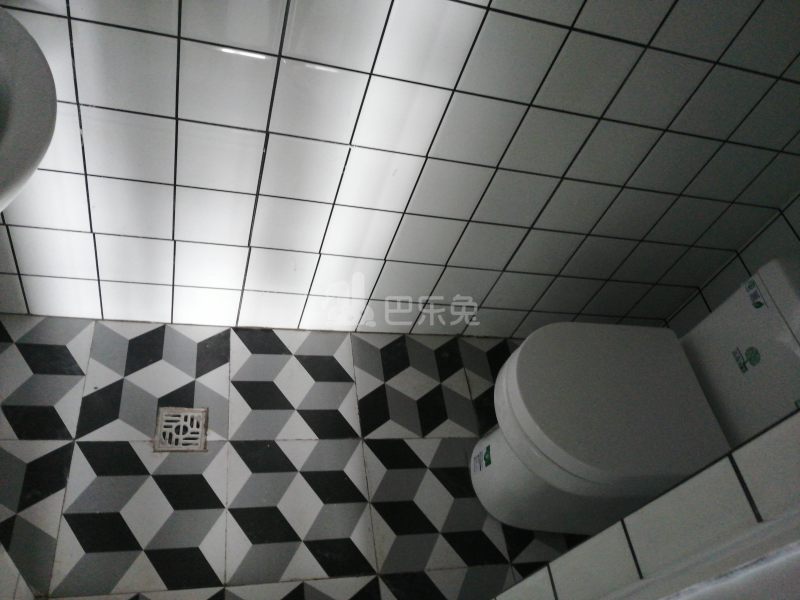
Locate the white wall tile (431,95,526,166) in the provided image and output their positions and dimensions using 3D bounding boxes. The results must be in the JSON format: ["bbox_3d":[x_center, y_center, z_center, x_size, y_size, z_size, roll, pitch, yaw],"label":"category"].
[{"bbox_3d":[0.144,-0.317,1.166,0.147,0.146,0.010,4,51,-18],"label":"white wall tile"}]

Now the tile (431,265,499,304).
[{"bbox_3d":[0.159,-0.034,1.546,0.149,0.149,0.010,4,51,-18],"label":"tile"}]

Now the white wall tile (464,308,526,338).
[{"bbox_3d":[0.261,0.063,1.699,0.149,0.136,0.010,4,51,-18],"label":"white wall tile"}]

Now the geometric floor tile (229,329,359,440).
[{"bbox_3d":[-0.249,0.196,1.485,0.298,0.010,0.297,4,51,-18],"label":"geometric floor tile"}]

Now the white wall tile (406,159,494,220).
[{"bbox_3d":[0.101,-0.226,1.276,0.147,0.146,0.010,4,51,-18],"label":"white wall tile"}]

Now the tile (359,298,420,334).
[{"bbox_3d":[-0.025,0.043,1.605,0.149,0.136,0.010,4,51,-18],"label":"tile"}]

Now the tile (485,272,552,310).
[{"bbox_3d":[0.301,-0.024,1.592,0.148,0.148,0.010,4,51,-18],"label":"tile"}]

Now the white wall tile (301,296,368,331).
[{"bbox_3d":[-0.167,0.033,1.557,0.149,0.136,0.010,4,51,-18],"label":"white wall tile"}]

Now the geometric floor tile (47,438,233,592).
[{"bbox_3d":[-0.492,0.413,1.221,0.299,0.010,0.299,4,51,-18],"label":"geometric floor tile"}]

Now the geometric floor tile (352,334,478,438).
[{"bbox_3d":[0.035,0.216,1.587,0.300,0.010,0.301,4,51,-18],"label":"geometric floor tile"}]

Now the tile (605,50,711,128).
[{"bbox_3d":[0.472,-0.387,1.150,0.147,0.146,0.010,4,51,-18],"label":"tile"}]

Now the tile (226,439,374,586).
[{"bbox_3d":[-0.208,0.433,1.315,0.300,0.010,0.296,4,51,-18],"label":"tile"}]

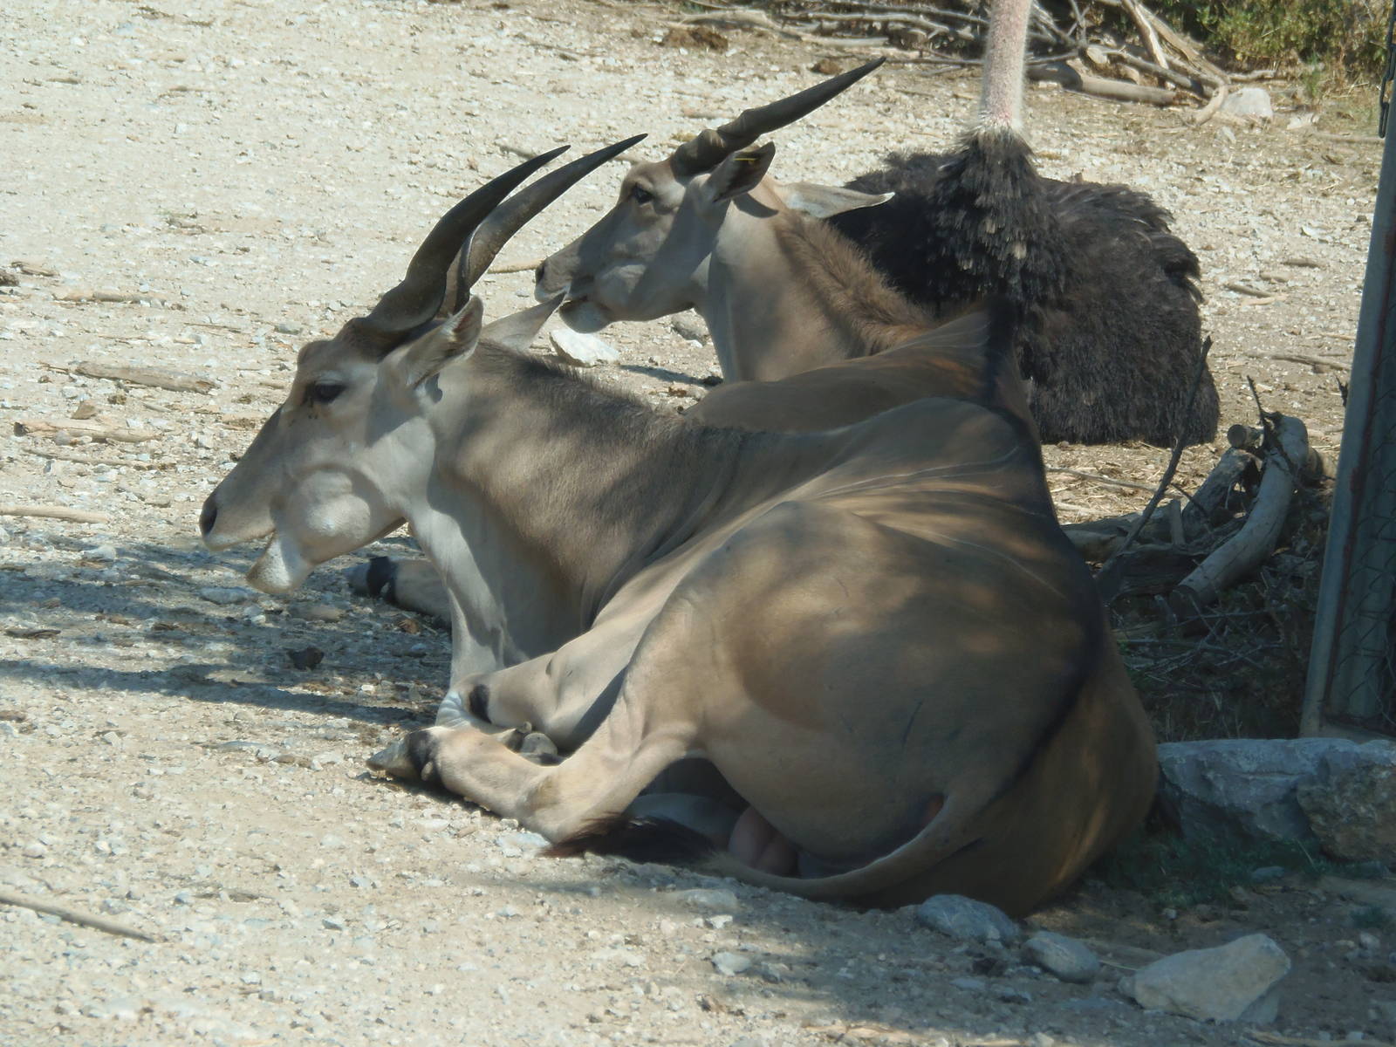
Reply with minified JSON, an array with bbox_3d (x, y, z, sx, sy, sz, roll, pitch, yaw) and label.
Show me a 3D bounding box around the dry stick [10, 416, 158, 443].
[{"bbox_3d":[-1.241,-0.189,22.802,0.290,0.034,0.038,2,10,-16],"label":"dry stick"}]

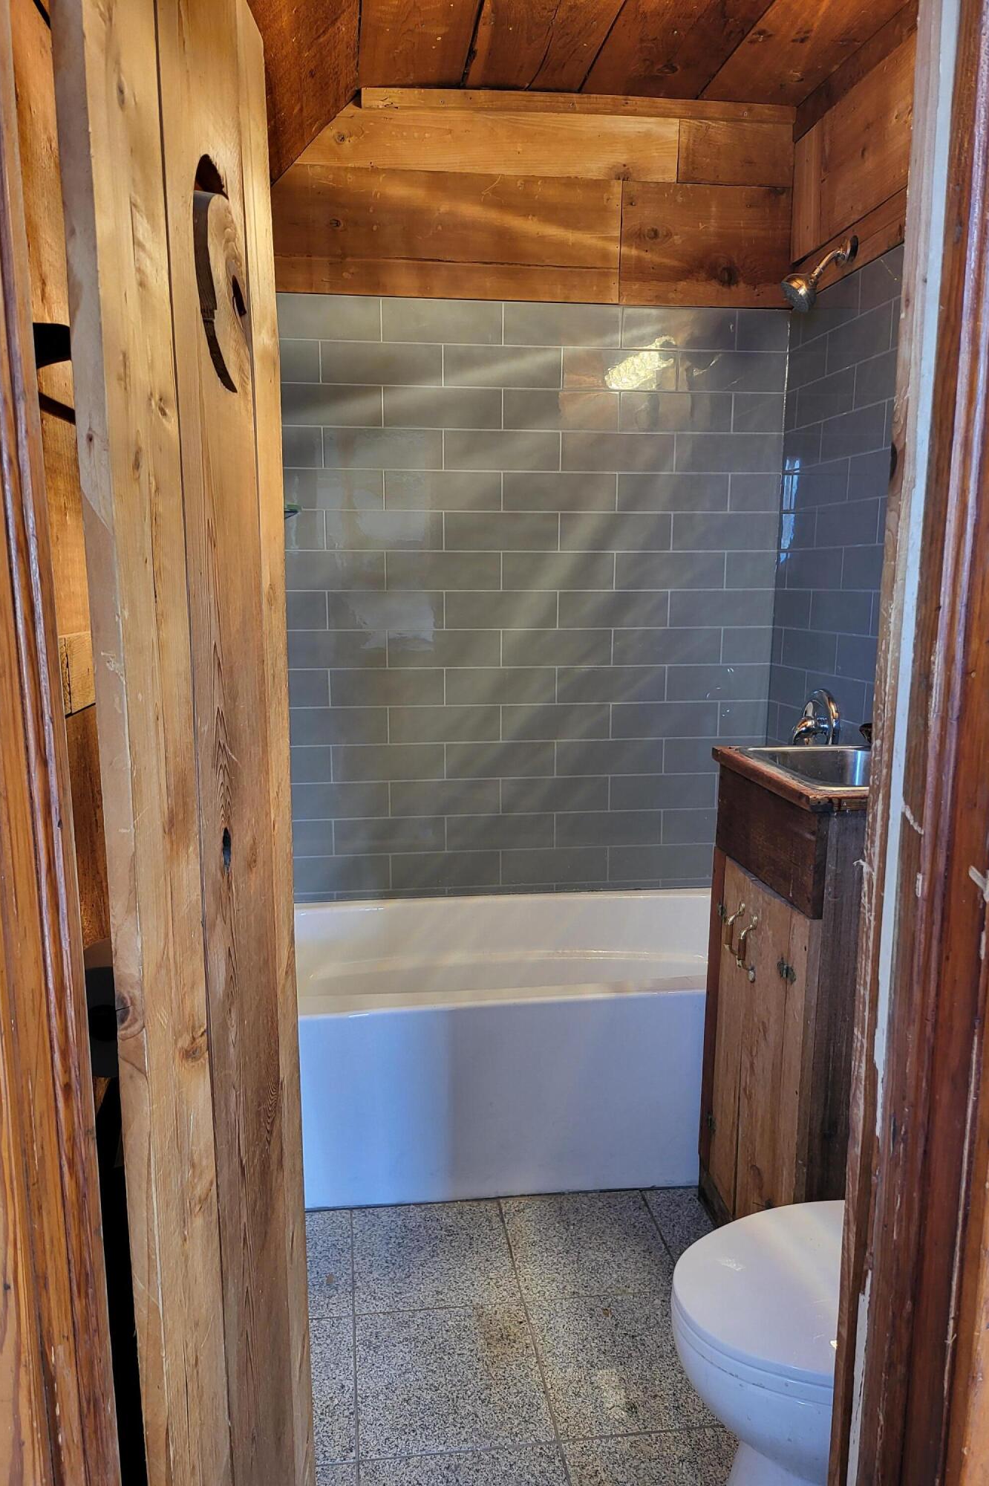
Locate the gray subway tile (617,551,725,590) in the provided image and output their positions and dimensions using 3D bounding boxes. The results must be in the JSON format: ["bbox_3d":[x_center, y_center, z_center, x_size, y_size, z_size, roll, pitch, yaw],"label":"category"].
[{"bbox_3d":[0.477,-0.465,2.784,0.303,0.100,0.010,-1,11,-7],"label":"gray subway tile"}]

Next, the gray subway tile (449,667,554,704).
[{"bbox_3d":[0.019,-0.154,2.789,0.303,0.100,0.010,-1,11,-7],"label":"gray subway tile"}]

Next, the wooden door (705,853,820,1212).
[{"bbox_3d":[0.482,0.589,1.876,0.025,0.700,0.385,-1,11,-8],"label":"wooden door"}]

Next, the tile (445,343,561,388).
[{"bbox_3d":[0.022,-0.958,2.628,0.304,0.101,0.009,-1,11,-7],"label":"tile"}]

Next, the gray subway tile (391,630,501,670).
[{"bbox_3d":[-0.133,-0.251,2.751,0.304,0.102,0.009,-1,11,-7],"label":"gray subway tile"}]

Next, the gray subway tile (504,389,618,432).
[{"bbox_3d":[0.174,-0.861,2.669,0.303,0.100,0.010,-1,11,-7],"label":"gray subway tile"}]

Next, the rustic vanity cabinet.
[{"bbox_3d":[0.669,0.528,1.913,0.438,0.984,0.495,-1,11,-7],"label":"rustic vanity cabinet"}]

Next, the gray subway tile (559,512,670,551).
[{"bbox_3d":[0.321,-0.556,2.718,0.300,0.099,0.010,-1,11,-7],"label":"gray subway tile"}]

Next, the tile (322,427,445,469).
[{"bbox_3d":[-0.283,-0.750,2.632,0.304,0.102,0.009,-1,11,-7],"label":"tile"}]

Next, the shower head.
[{"bbox_3d":[0.733,-1.064,2.337,0.166,0.167,0.088,-1,11,-7],"label":"shower head"}]

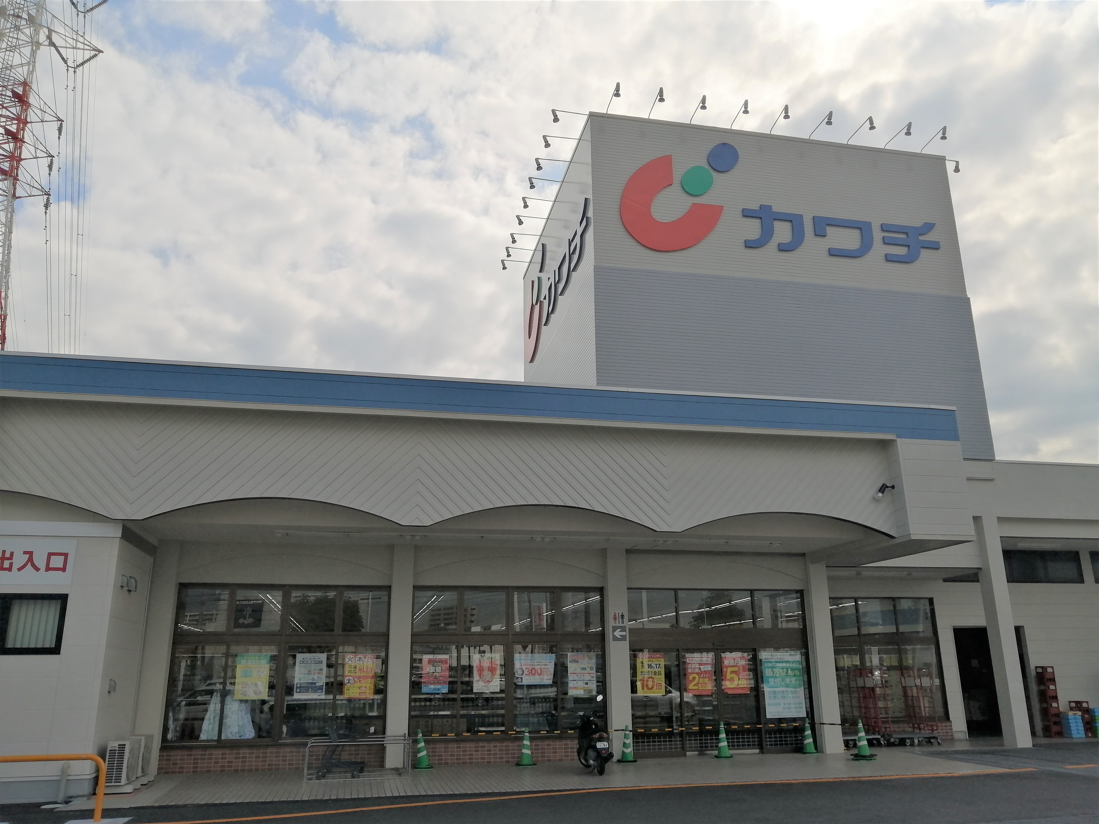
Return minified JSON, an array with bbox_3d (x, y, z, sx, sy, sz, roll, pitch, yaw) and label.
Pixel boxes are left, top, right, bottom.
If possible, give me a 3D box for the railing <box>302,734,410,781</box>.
[{"bbox_3d":[-3.393,6.144,15.267,1.770,0.600,1.410,3,-17,-11],"label":"railing"}]

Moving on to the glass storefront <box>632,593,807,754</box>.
[{"bbox_3d":[3.650,5.492,18.186,4.130,3.380,0.180,3,-17,-11],"label":"glass storefront"}]

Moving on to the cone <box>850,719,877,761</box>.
[{"bbox_3d":[6.187,6.488,16.985,0.370,0.740,0.370,3,-17,-11],"label":"cone"}]

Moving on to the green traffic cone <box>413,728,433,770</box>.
[{"bbox_3d":[-2.418,6.365,16.200,0.370,0.695,0.370,3,-17,-11],"label":"green traffic cone"}]

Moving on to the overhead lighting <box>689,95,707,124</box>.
[{"bbox_3d":[3.715,-7.492,21.417,0.180,0.420,1.060,3,-17,-12],"label":"overhead lighting"}]

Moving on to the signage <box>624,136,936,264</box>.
[{"bbox_3d":[5.899,-5.182,21.448,8.580,3.130,0.160,3,-17,-11],"label":"signage"}]

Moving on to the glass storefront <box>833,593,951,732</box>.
[{"bbox_3d":[8.272,6.162,21.198,3.160,3.060,0.150,3,-17,-12],"label":"glass storefront"}]

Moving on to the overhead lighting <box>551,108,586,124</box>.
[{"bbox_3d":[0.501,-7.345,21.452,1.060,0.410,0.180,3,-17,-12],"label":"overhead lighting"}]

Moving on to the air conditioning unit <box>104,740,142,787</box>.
[{"bbox_3d":[-6.822,5.595,13.717,0.300,0.630,0.780,3,-17,-12],"label":"air conditioning unit"}]

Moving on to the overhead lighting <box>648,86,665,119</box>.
[{"bbox_3d":[2.637,-7.573,21.214,0.180,0.460,1.060,3,-17,-12],"label":"overhead lighting"}]

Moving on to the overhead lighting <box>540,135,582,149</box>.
[{"bbox_3d":[0.322,-6.976,22.230,1.060,0.410,0.180,3,-17,-12],"label":"overhead lighting"}]

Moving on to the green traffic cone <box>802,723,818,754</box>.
[{"bbox_3d":[5.459,6.812,18.002,0.370,0.690,0.370,3,-17,-11],"label":"green traffic cone"}]

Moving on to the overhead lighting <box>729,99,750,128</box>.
[{"bbox_3d":[4.744,-7.307,21.362,0.210,0.430,1.140,3,-17,-11],"label":"overhead lighting"}]

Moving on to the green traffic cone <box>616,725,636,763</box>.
[{"bbox_3d":[1.518,6.572,17.010,0.380,0.690,0.380,-1,-17,0],"label":"green traffic cone"}]

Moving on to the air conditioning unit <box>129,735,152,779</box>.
[{"bbox_3d":[-7.029,5.876,14.654,0.300,0.630,0.780,3,-17,-12],"label":"air conditioning unit"}]

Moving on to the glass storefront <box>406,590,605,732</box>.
[{"bbox_3d":[-0.797,5.069,17.376,3.980,2.970,0.180,3,-17,-11],"label":"glass storefront"}]

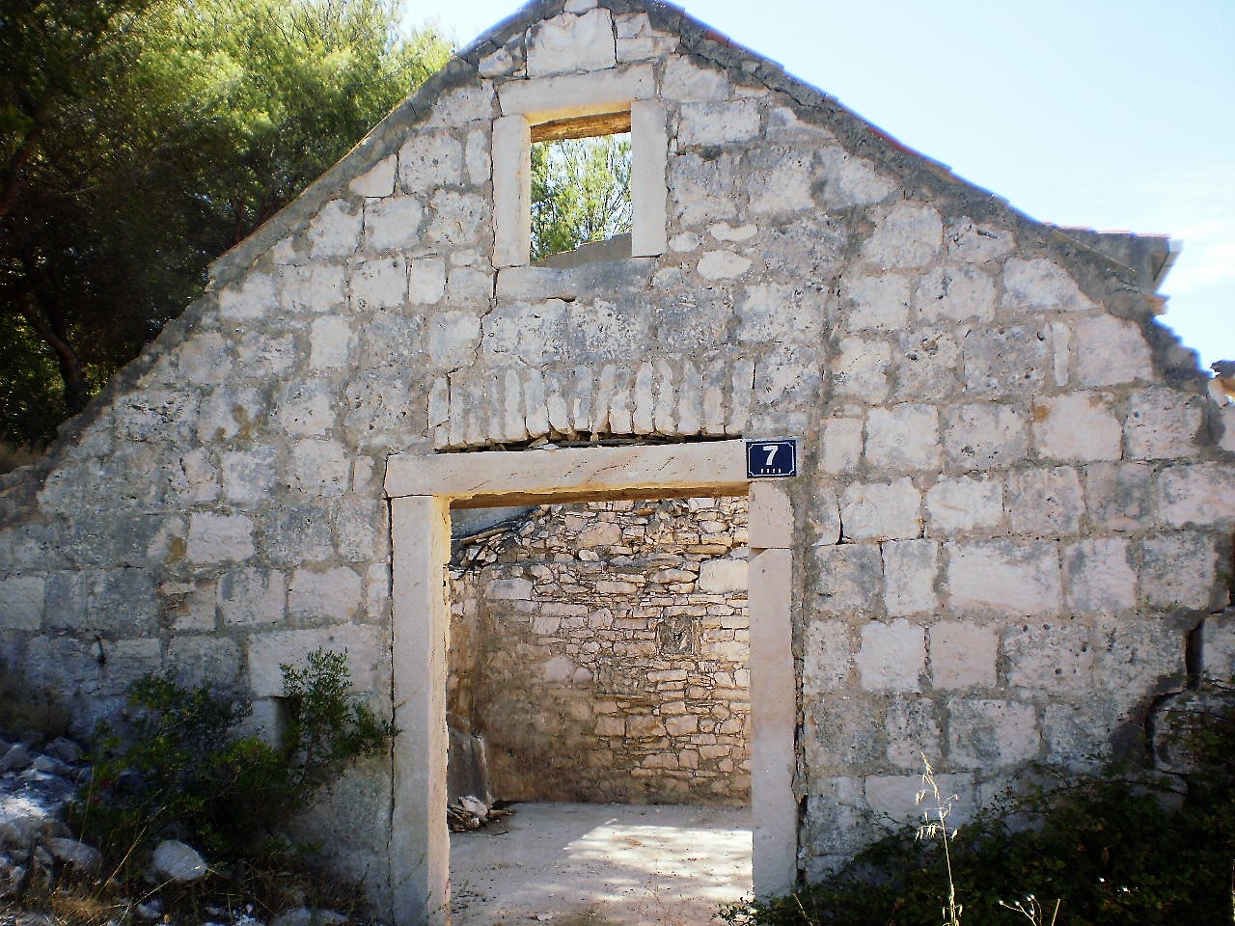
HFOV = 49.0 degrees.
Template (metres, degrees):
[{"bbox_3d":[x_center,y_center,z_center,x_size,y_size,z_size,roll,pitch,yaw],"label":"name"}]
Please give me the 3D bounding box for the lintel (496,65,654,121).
[{"bbox_3d":[-0.180,-1.788,6.640,0.782,0.189,0.190,-3,-9,15],"label":"lintel"}]

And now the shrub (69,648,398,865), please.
[{"bbox_3d":[-1.700,1.319,6.008,1.420,1.000,0.950,-3,-9,15],"label":"shrub"}]

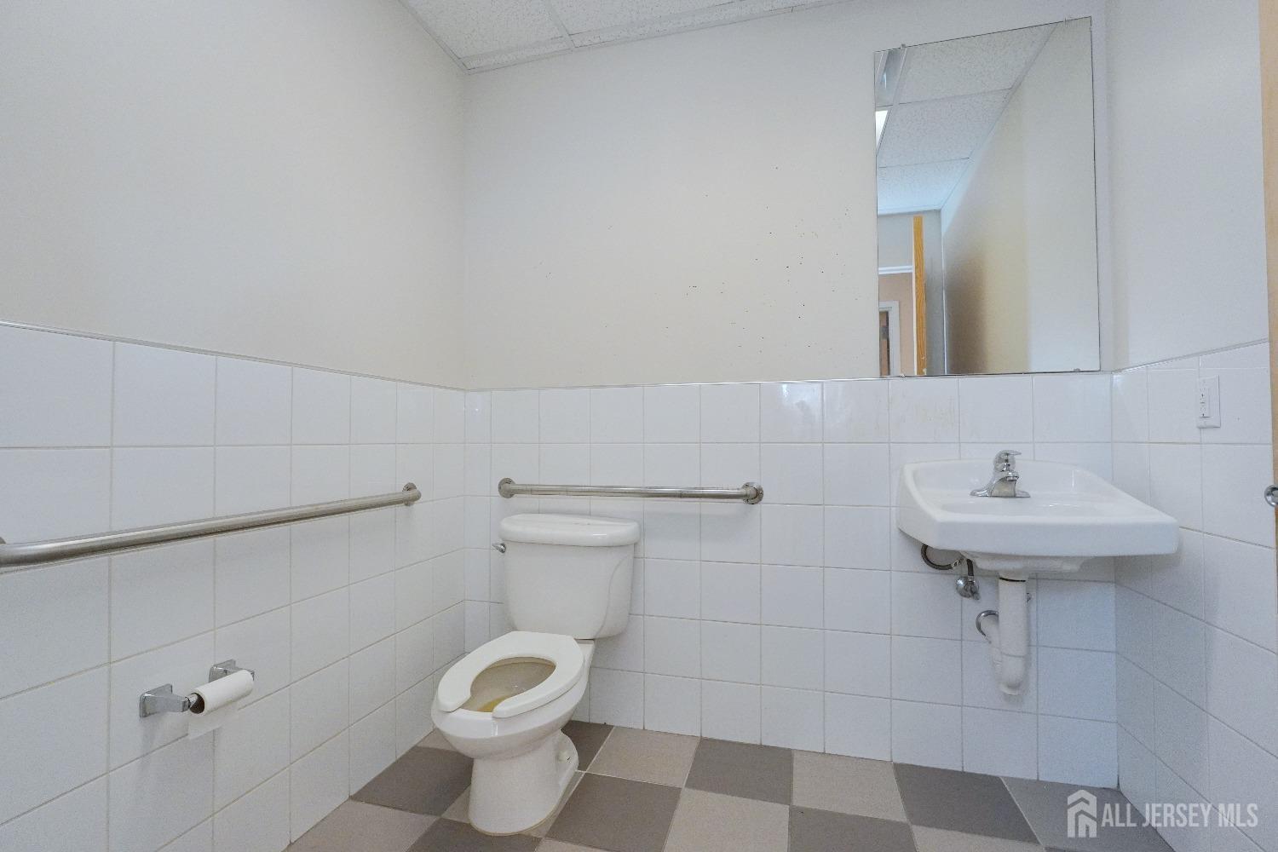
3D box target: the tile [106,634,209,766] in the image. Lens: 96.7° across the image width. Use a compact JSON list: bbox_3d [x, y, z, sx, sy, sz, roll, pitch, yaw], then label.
[{"bbox_3d":[-0.974,0.553,1.167,0.010,0.200,0.200,0,-1,15],"label":"tile"}]

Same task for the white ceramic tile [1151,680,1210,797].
[{"bbox_3d":[1.331,0.759,1.392,0.010,0.201,0.200,0,-1,15],"label":"white ceramic tile"}]

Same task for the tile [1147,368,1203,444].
[{"bbox_3d":[1.333,-0.050,1.412,0.010,0.195,0.200,0,-1,15],"label":"tile"}]

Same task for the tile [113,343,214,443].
[{"bbox_3d":[-0.973,-0.058,1.176,0.010,0.200,0.199,-1,-1,15],"label":"tile"}]

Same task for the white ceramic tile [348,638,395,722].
[{"bbox_3d":[-0.816,0.768,1.742,0.010,0.200,0.199,-1,-1,15],"label":"white ceramic tile"}]

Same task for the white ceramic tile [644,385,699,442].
[{"bbox_3d":[0.118,-0.042,2.009,0.200,0.201,0.009,0,-1,15],"label":"white ceramic tile"}]

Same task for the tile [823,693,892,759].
[{"bbox_3d":[0.709,0.967,1.836,0.200,0.188,0.009,0,-1,15],"label":"tile"}]

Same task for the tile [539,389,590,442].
[{"bbox_3d":[-0.274,-0.037,2.121,0.200,0.200,0.010,0,-1,15],"label":"tile"}]

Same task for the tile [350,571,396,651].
[{"bbox_3d":[-0.811,0.563,1.731,0.010,0.200,0.199,0,-1,16],"label":"tile"}]

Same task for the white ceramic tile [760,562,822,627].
[{"bbox_3d":[0.510,0.564,1.889,0.200,0.200,0.010,-1,-1,15],"label":"white ceramic tile"}]

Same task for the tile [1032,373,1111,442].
[{"bbox_3d":[1.294,-0.050,1.696,0.200,0.200,0.010,0,-1,15],"label":"tile"}]

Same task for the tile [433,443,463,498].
[{"bbox_3d":[-0.717,0.168,2.146,0.010,0.201,0.187,0,-1,15],"label":"tile"}]

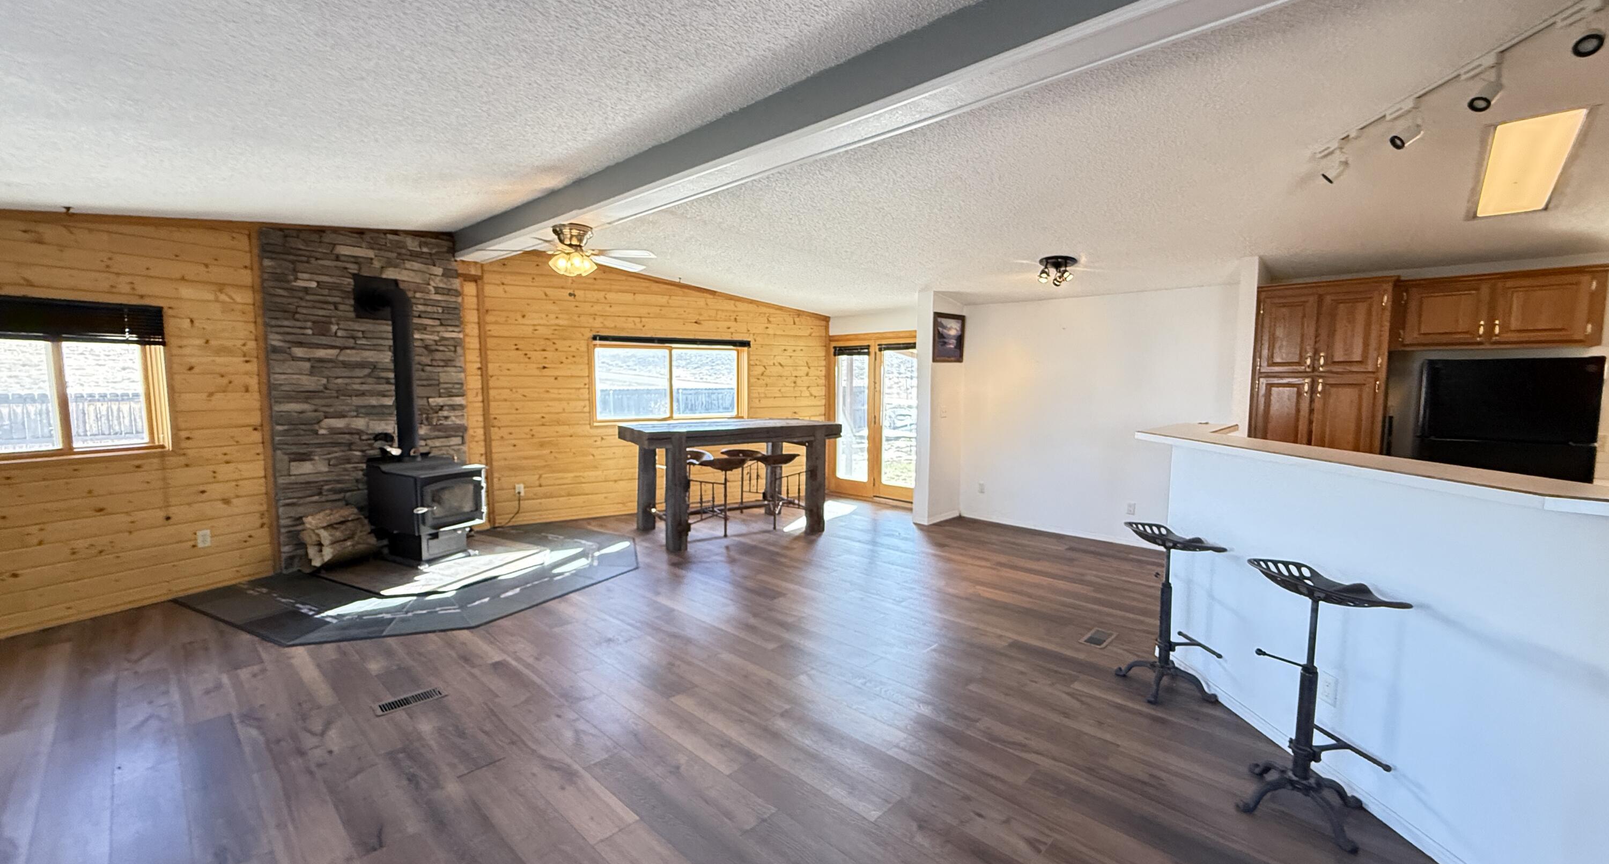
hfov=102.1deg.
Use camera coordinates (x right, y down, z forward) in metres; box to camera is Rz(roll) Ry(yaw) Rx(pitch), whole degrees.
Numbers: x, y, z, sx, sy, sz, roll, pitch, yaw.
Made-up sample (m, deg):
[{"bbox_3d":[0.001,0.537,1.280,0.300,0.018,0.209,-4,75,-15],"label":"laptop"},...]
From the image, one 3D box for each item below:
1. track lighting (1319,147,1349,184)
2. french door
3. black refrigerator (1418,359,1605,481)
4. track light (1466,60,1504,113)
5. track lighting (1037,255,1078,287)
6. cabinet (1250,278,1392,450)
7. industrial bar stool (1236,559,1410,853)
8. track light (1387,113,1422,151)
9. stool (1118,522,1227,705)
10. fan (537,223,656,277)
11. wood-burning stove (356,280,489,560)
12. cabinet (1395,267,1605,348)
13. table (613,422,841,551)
[{"bbox_3d":[2.583,-1.304,3.169,0.090,0.185,0.140,-4,6,-37],"label":"track lighting"},{"bbox_3d":[0.889,-0.165,8.080,1.580,2.075,0.120,5,7,44],"label":"french door"},{"bbox_3d":[4.320,0.386,4.090,0.715,1.655,0.750,5,7,44],"label":"black refrigerator"},{"bbox_3d":[2.438,-1.232,2.322,0.119,0.184,0.070,-1,5,-11],"label":"track light"},{"bbox_3d":[2.069,-1.293,5.309,0.300,0.180,0.310,5,7,44],"label":"track lighting"},{"bbox_3d":[3.762,0.056,4.776,0.730,2.195,0.620,5,7,44],"label":"cabinet"},{"bbox_3d":[1.773,0.918,2.296,0.430,0.860,0.430,1,5,7],"label":"industrial bar stool"},{"bbox_3d":[2.442,-1.219,2.648,0.116,0.154,0.070,1,5,11],"label":"track light"},{"bbox_3d":[1.781,0.854,3.178,0.410,0.810,0.420,1,5,7],"label":"stool"},{"bbox_3d":[-1.763,-1.378,4.965,1.280,0.385,1.280,5,7,44],"label":"fan"},{"bbox_3d":[-3.276,-0.146,5.435,1.050,2.370,0.600,3,5,28],"label":"wood-burning stove"},{"bbox_3d":[4.449,-0.768,4.230,0.915,0.460,0.330,5,7,44],"label":"cabinet"},{"bbox_3d":[-0.746,0.463,6.533,1.963,1.067,1.077,-3,6,-29],"label":"table"}]

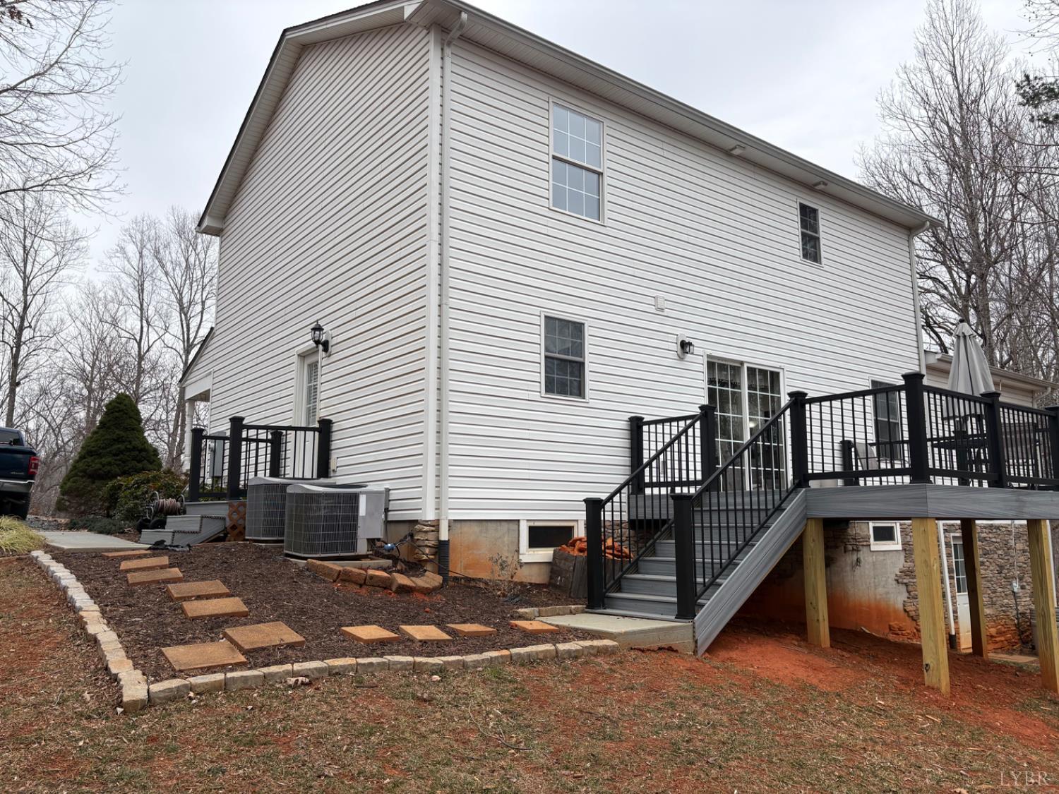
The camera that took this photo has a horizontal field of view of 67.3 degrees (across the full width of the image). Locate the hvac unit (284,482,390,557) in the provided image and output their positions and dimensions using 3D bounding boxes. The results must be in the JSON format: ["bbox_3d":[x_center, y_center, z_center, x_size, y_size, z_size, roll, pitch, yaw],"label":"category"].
[{"bbox_3d":[-1.965,1.260,8.050,0.775,0.690,0.800,7,-11,-37],"label":"hvac unit"}]

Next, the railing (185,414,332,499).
[{"bbox_3d":[-3.648,0.882,10.637,1.250,1.050,1.970,7,-11,-37],"label":"railing"}]

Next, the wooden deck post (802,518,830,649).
[{"bbox_3d":[2.807,1.807,7.814,0.140,1.225,0.140,7,-11,-37],"label":"wooden deck post"}]

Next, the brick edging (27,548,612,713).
[{"bbox_3d":[-1.967,1.695,6.766,3.580,0.730,4.650,7,-11,-37],"label":"brick edging"}]

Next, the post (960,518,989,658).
[{"bbox_3d":[6.443,2.751,11.524,0.140,1.950,0.140,7,-11,-37],"label":"post"}]

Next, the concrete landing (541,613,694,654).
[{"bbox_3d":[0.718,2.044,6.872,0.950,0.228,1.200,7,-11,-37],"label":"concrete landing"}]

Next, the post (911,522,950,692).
[{"bbox_3d":[3.502,1.794,6.939,0.140,1.475,0.140,7,-11,-37],"label":"post"}]

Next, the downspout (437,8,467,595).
[{"bbox_3d":[-0.814,-1.200,8.474,0.125,6.220,0.300,7,-11,-37],"label":"downspout"}]

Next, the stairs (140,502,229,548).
[{"bbox_3d":[-4.386,1.587,9.971,0.610,0.520,1.930,7,-11,-37],"label":"stairs"}]

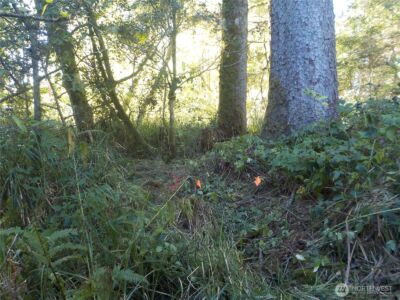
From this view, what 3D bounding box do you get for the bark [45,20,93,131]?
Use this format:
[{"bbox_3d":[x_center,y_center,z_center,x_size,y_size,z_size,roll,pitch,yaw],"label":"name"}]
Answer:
[{"bbox_3d":[-2.716,-1.548,7.300,0.440,2.360,0.420,-15,3,0],"label":"bark"}]

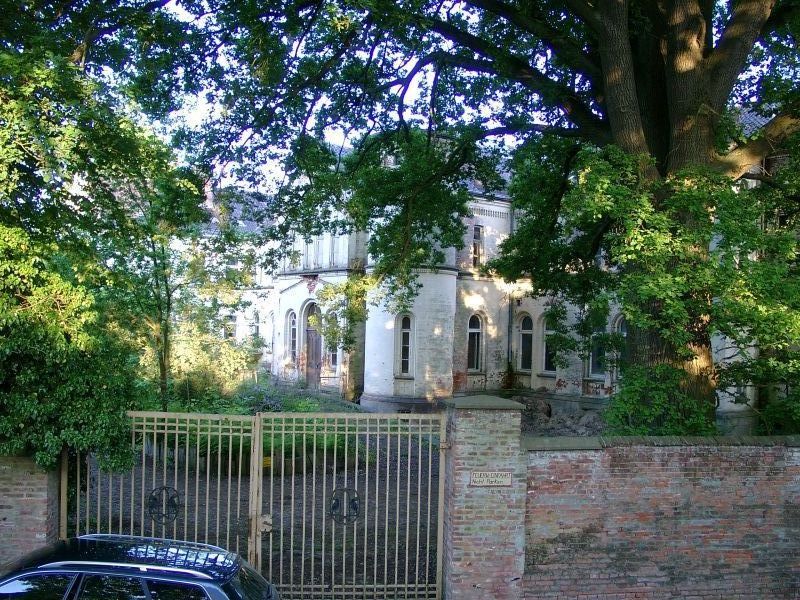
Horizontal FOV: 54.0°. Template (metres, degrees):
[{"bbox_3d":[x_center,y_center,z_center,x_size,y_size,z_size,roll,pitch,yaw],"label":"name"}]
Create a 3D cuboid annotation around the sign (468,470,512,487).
[{"bbox_3d":[1.258,2.469,10.850,0.570,0.205,0.025,1,4,-3],"label":"sign"}]

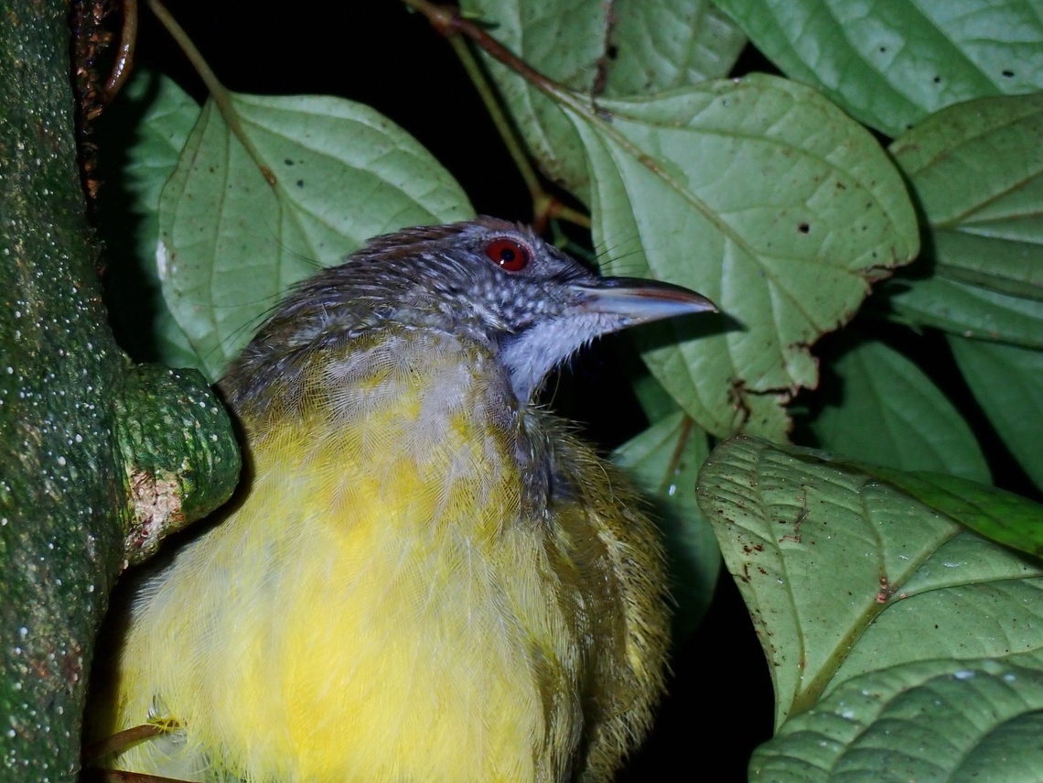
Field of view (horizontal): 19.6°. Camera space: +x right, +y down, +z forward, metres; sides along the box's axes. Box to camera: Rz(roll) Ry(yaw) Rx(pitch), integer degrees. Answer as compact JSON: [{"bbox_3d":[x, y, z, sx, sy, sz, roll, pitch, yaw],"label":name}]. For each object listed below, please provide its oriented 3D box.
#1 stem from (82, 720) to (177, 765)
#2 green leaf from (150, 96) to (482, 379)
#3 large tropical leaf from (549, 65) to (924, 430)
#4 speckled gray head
[{"bbox_3d":[-0.050,0.044,0.383,0.013,0.002,0.002,-22,0,0],"label":"stem"},{"bbox_3d":[-0.029,-0.019,0.425,0.045,0.054,0.012,-27,0,3],"label":"green leaf"},{"bbox_3d":[0.030,-0.019,0.422,0.046,0.057,0.013,-37,0,4],"label":"large tropical leaf"},{"bbox_3d":[-0.006,-0.010,0.387,0.063,0.026,0.028,2,-7,4],"label":"speckled gray head"}]

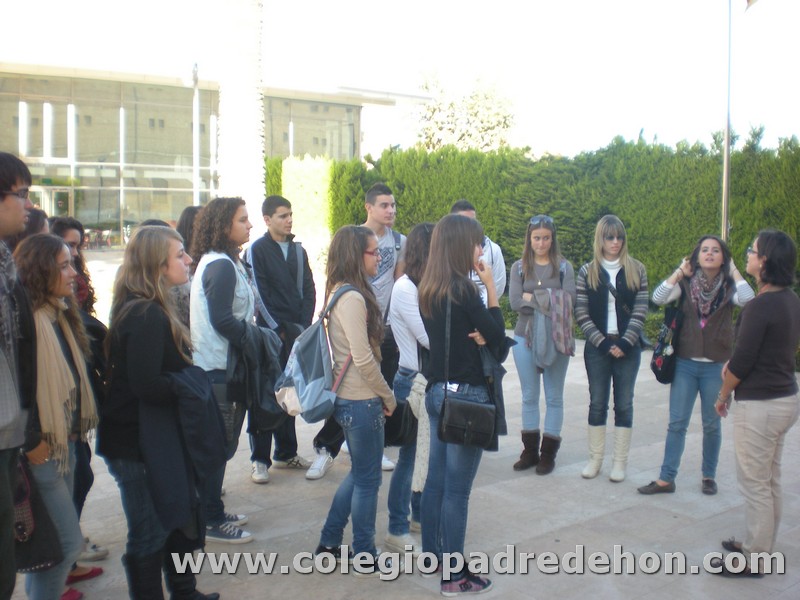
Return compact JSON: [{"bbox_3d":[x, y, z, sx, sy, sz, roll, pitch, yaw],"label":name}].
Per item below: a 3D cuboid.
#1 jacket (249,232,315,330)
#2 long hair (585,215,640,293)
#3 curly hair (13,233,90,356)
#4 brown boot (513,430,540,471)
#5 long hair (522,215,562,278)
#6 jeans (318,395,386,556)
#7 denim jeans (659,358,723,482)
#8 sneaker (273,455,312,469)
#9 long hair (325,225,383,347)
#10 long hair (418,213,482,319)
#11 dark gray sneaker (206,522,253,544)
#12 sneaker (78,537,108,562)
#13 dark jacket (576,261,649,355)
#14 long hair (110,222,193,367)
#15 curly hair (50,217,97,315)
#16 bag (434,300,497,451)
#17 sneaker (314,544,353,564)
[{"bbox_3d":[-0.747,-0.104,5.536,0.450,0.620,0.270,-3,6,-30],"label":"jacket"},{"bbox_3d":[1.319,-0.295,5.450,0.330,0.460,0.250,1,5,5],"label":"long hair"},{"bbox_3d":[-1.394,-0.022,3.513,0.270,0.470,0.250,0,5,0],"label":"curly hair"},{"bbox_3d":[0.830,0.965,5.743,0.115,0.240,0.255,4,6,33],"label":"brown boot"},{"bbox_3d":[0.901,-0.338,5.550,0.250,0.400,0.230,1,5,9],"label":"long hair"},{"bbox_3d":[-0.221,0.820,4.090,0.310,0.785,0.320,0,5,-8],"label":"jeans"},{"bbox_3d":[1.756,0.723,5.310,0.370,0.740,0.250,2,5,15],"label":"denim jeans"},{"bbox_3d":[-0.701,1.044,5.776,0.275,0.098,0.105,-1,6,-13],"label":"sneaker"},{"bbox_3d":[-0.212,-0.061,4.003,0.260,0.560,0.250,-1,6,-15],"label":"long hair"},{"bbox_3d":[0.218,-0.149,3.800,0.250,0.440,0.240,-2,6,-24],"label":"long hair"},{"bbox_3d":[-0.858,1.145,4.366,0.260,0.100,0.100,1,5,12],"label":"dark gray sneaker"},{"bbox_3d":[-1.525,1.189,4.198,0.260,0.105,0.095,-2,6,-18],"label":"sneaker"},{"bbox_3d":[1.337,0.047,5.525,0.450,0.580,0.270,2,5,14],"label":"dark jacket"},{"bbox_3d":[-1.014,-0.022,3.570,0.320,0.550,0.270,-1,5,-12],"label":"long hair"},{"bbox_3d":[-1.391,-0.147,3.740,0.220,0.430,0.250,1,5,6],"label":"curly hair"},{"bbox_3d":[0.282,0.299,3.720,0.250,0.640,0.150,0,5,-3],"label":"bag"},{"bbox_3d":[-0.284,1.195,4.210,0.255,0.100,0.095,2,5,12],"label":"sneaker"}]

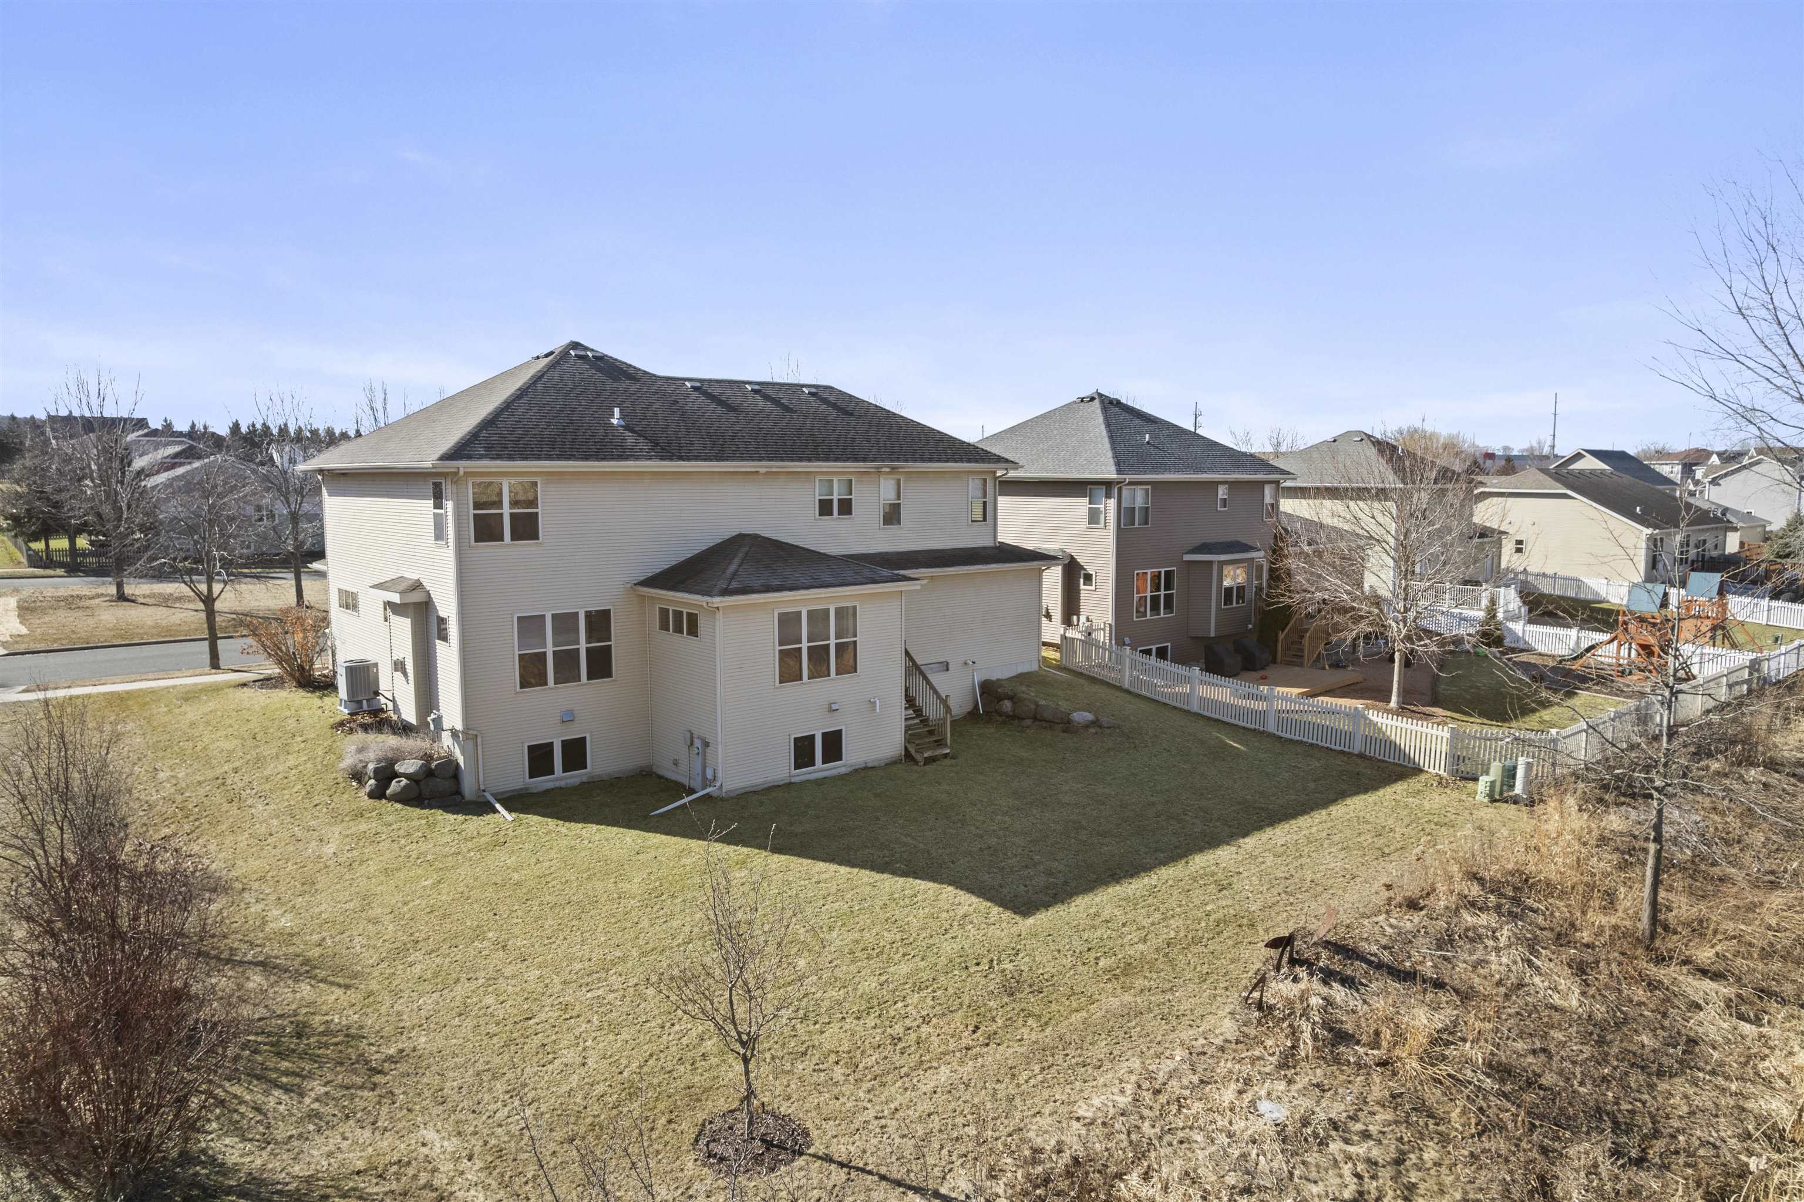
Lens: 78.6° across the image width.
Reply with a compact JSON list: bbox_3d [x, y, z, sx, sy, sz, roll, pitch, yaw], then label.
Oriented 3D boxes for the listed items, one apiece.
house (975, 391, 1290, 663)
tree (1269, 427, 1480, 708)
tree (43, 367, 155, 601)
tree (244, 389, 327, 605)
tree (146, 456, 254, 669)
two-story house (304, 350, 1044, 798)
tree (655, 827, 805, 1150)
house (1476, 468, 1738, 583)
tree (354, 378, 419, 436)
[{"bbox_3d":[6.754,-3.185,42.216,11.000,9.290,13.400,-6,8,-40],"label":"house"},{"bbox_3d":[13.455,-0.896,31.358,6.100,8.030,6.100,-6,8,-40],"label":"tree"},{"bbox_3d":[-39.103,-5.629,53.781,5.700,11.190,5.700,-6,8,-40],"label":"tree"},{"bbox_3d":[-28.451,-4.728,50.847,4.700,9.980,4.700,-6,8,-40],"label":"tree"},{"bbox_3d":[-22.483,-1.194,35.301,3.700,6.815,3.700,-6,8,-40],"label":"tree"},{"bbox_3d":[-5.365,-1.801,30.376,18.000,10.100,15.560,-6,8,-40],"label":"two-story house"},{"bbox_3d":[-1.737,3.864,11.088,1.600,3.300,1.600,0,6,0],"label":"tree"},{"bbox_3d":[42.752,-5.142,71.165,16.600,6.680,14.400,-6,8,-40],"label":"house"},{"bbox_3d":[-24.475,-5.196,52.358,5.000,10.540,5.000,-6,8,-40],"label":"tree"}]

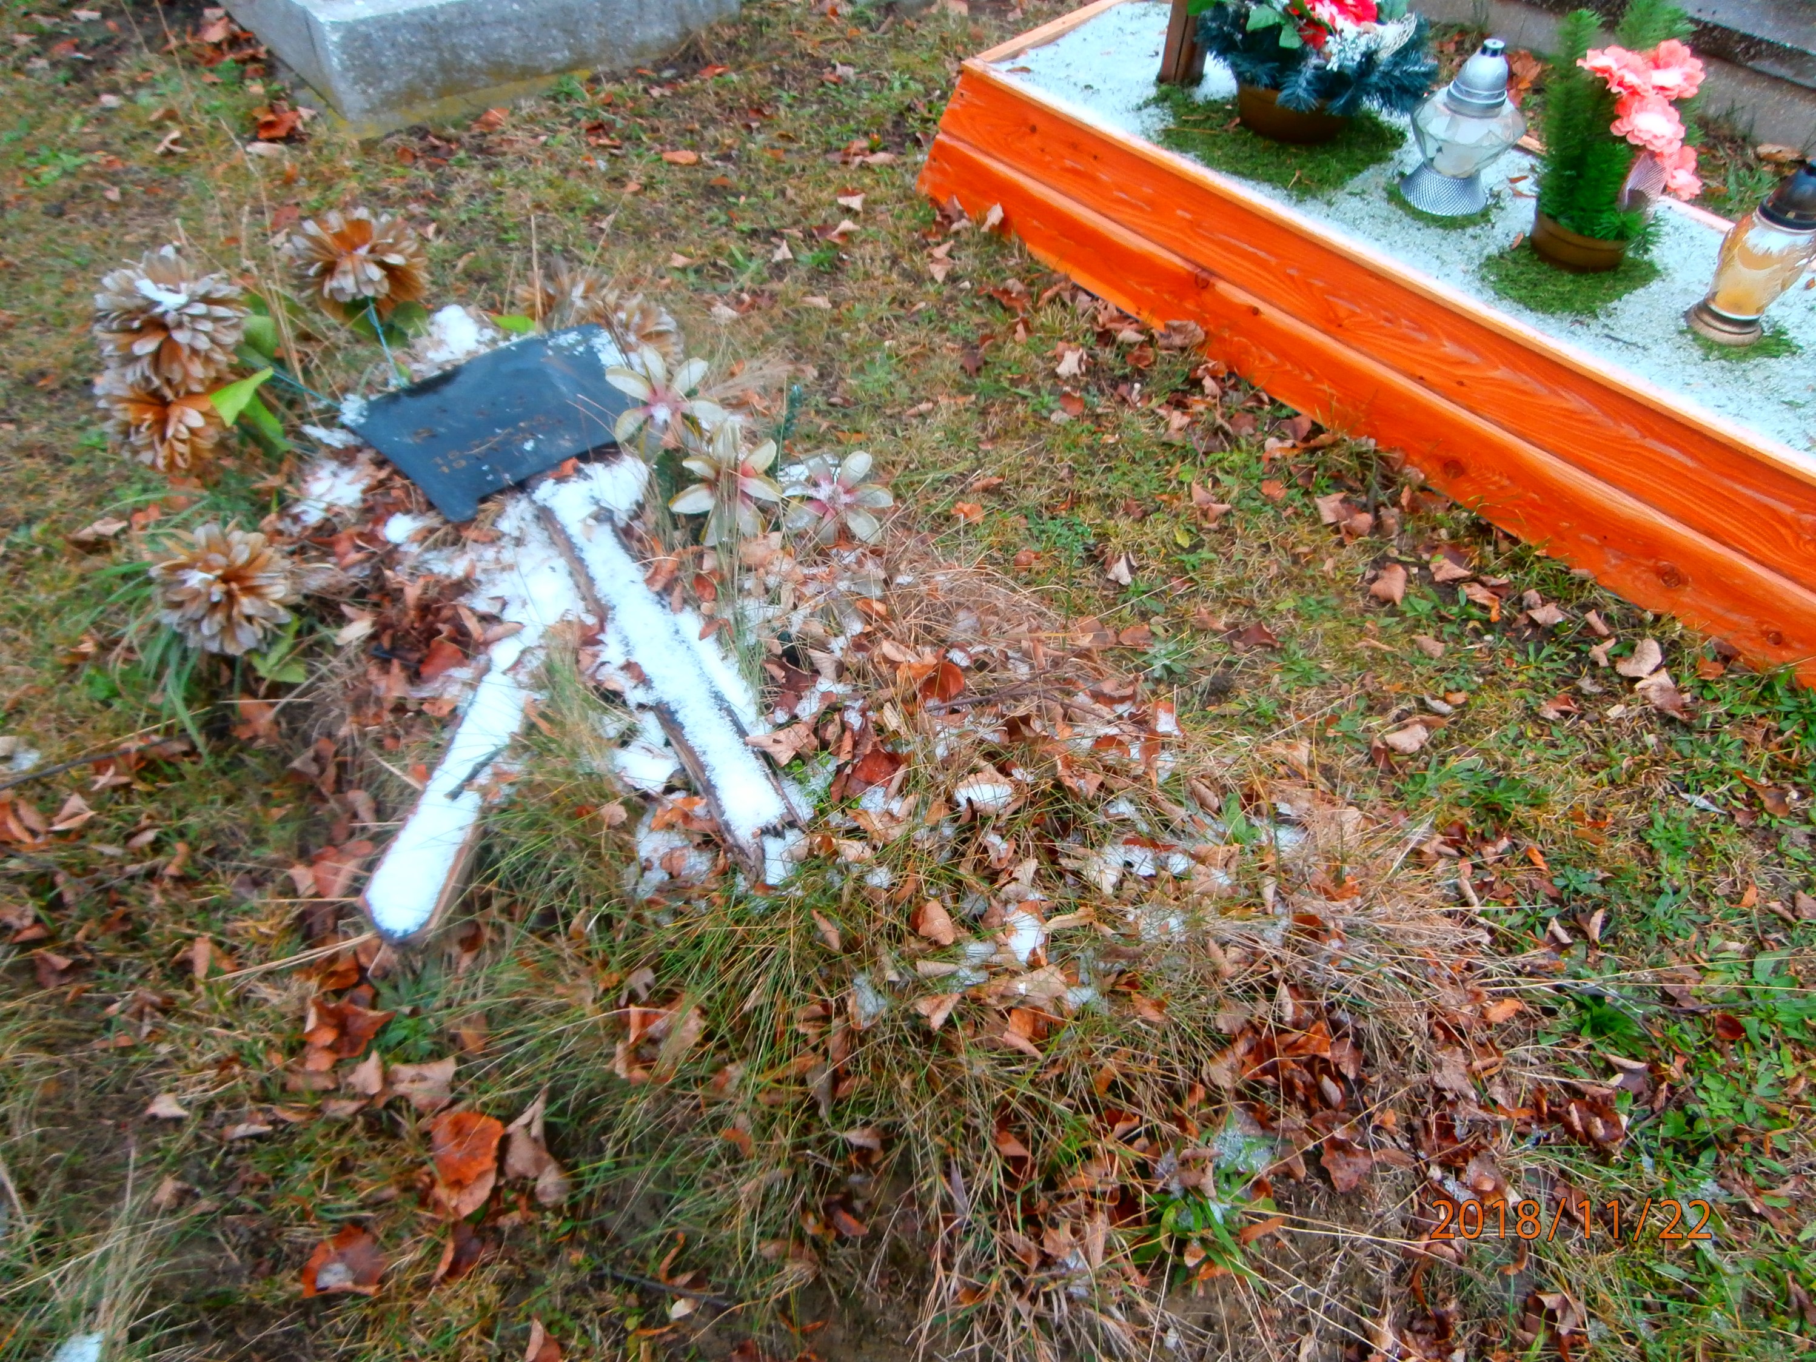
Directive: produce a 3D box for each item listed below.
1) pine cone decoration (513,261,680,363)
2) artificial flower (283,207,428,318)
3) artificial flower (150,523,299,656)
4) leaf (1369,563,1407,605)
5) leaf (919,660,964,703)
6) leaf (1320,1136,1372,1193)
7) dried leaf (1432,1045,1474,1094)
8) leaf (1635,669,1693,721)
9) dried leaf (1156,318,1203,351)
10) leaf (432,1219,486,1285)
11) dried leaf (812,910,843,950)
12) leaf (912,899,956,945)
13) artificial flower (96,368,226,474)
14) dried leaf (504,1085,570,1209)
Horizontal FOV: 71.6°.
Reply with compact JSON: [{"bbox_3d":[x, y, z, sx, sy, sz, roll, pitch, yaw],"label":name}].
[{"bbox_3d":[-0.521,-0.622,2.128,0.264,0.173,0.160,-11,29,-10],"label":"pine cone decoration"},{"bbox_3d":[-0.897,-0.678,2.049,0.205,0.150,0.180,-11,47,-10],"label":"artificial flower"},{"bbox_3d":[-0.977,-0.132,1.794,0.195,0.155,0.175,-15,48,-14],"label":"artificial flower"},{"bbox_3d":[0.744,-0.151,1.954,0.052,0.022,0.062,37,58,28],"label":"leaf"},{"bbox_3d":[0.042,0.000,1.561,0.050,0.020,0.056,11,65,6],"label":"leaf"},{"bbox_3d":[0.450,0.496,1.294,0.053,0.025,0.055,0,47,0],"label":"leaf"},{"bbox_3d":[0.604,0.431,1.396,0.036,0.022,0.055,-17,51,-14],"label":"dried leaf"},{"bbox_3d":[1.074,0.019,1.790,0.090,0.030,0.058,36,56,29],"label":"leaf"},{"bbox_3d":[0.510,-0.651,2.364,0.045,0.045,0.080,-37,58,-27],"label":"dried leaf"},{"bbox_3d":[-0.467,0.594,1.309,0.045,0.030,0.062,10,50,9],"label":"leaf"},{"bbox_3d":[-0.092,0.285,1.436,0.026,0.025,0.047,-29,55,-22],"label":"dried leaf"},{"bbox_3d":[0.028,0.255,1.327,0.040,0.018,0.050,-22,62,-12],"label":"leaf"},{"bbox_3d":[-1.142,-0.402,1.921,0.177,0.165,0.145,-28,18,-23],"label":"artificial flower"},{"bbox_3d":[-0.385,0.483,1.306,0.065,0.045,0.110,-4,47,-3],"label":"dried leaf"}]

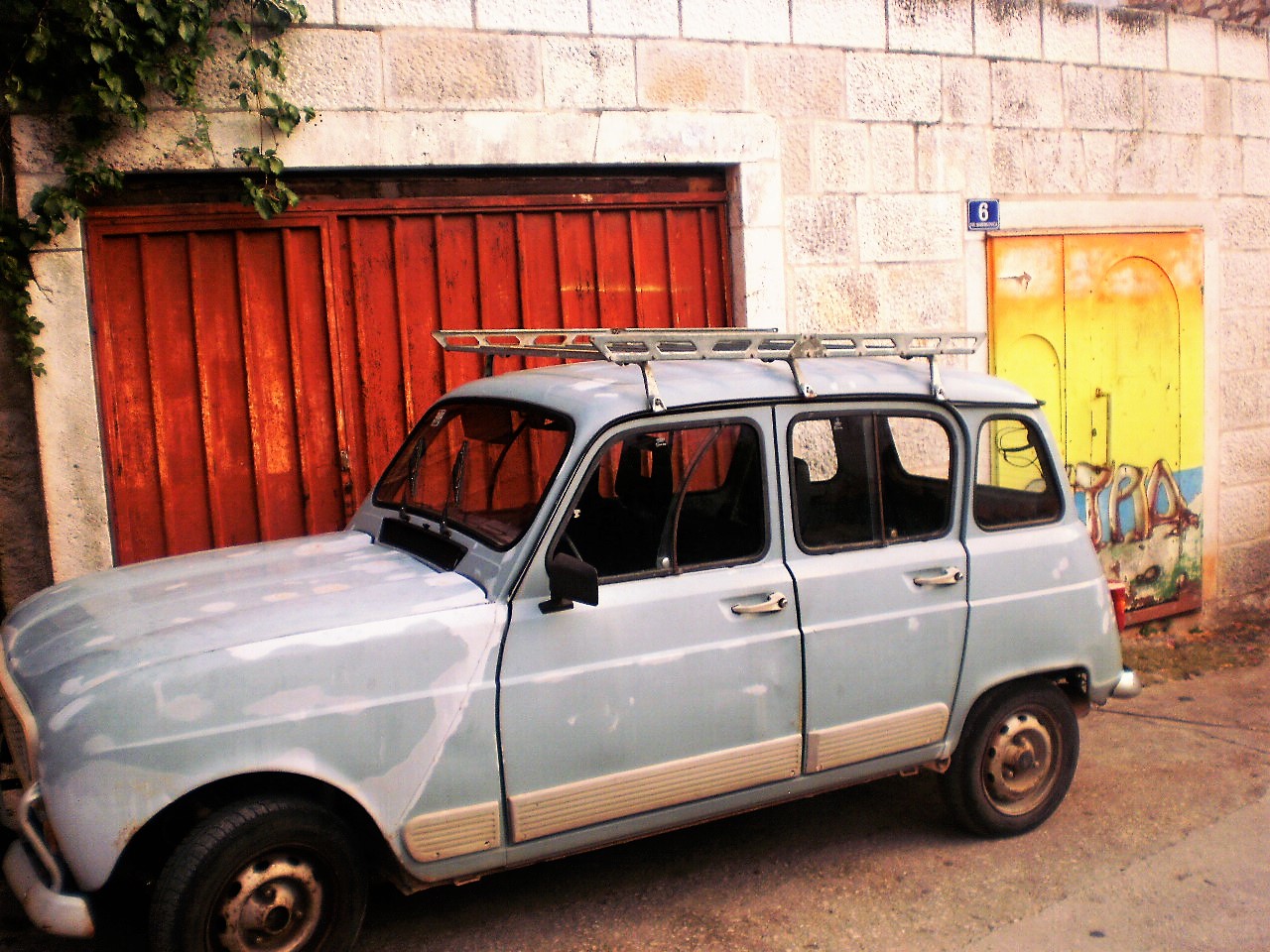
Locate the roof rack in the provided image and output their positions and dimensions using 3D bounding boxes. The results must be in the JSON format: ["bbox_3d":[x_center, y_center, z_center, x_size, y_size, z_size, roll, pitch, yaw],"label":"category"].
[{"bbox_3d":[0.216,-0.366,4.533,1.390,0.210,1.190,-4,7,-28],"label":"roof rack"}]

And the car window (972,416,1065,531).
[{"bbox_3d":[1.184,-0.017,4.389,0.357,0.338,0.040,-6,-1,-28],"label":"car window"}]

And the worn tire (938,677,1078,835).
[{"bbox_3d":[1.234,0.889,4.502,0.522,0.522,0.145,-6,8,-28],"label":"worn tire"}]

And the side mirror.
[{"bbox_3d":[-0.164,0.273,3.508,0.105,0.140,0.170,-6,8,-28],"label":"side mirror"}]

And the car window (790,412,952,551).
[{"bbox_3d":[0.705,0.007,4.117,0.583,0.392,0.040,-6,-1,-28],"label":"car window"}]

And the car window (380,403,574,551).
[{"bbox_3d":[-0.517,-0.035,4.175,0.070,0.410,1.170,34,-11,-27],"label":"car window"}]

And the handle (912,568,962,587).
[{"bbox_3d":[0.899,0.298,4.135,0.180,0.045,0.050,-6,8,-28],"label":"handle"}]

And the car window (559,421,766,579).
[{"bbox_3d":[0.064,0.062,3.781,0.675,0.385,0.040,-6,-1,-28],"label":"car window"}]

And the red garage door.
[{"bbox_3d":[-0.673,-0.013,5.397,2.578,2.163,0.080,-7,8,-28],"label":"red garage door"}]

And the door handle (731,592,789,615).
[{"bbox_3d":[0.346,0.353,3.844,0.180,0.045,0.050,-6,8,-28],"label":"door handle"}]

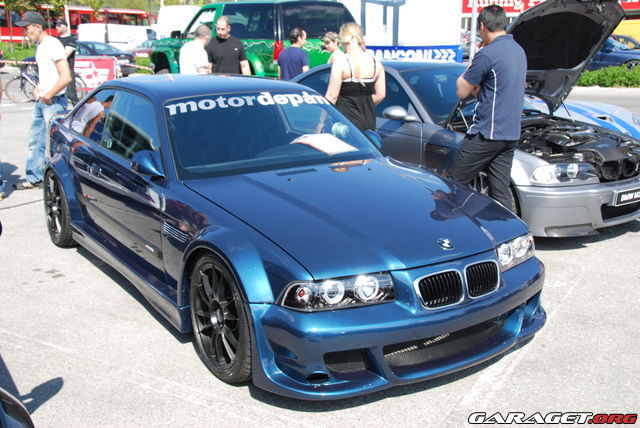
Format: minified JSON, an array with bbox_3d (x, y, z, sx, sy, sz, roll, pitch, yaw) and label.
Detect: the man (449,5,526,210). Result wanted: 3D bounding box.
[{"bbox_3d":[1.156,-0.495,4.995,0.460,1.830,0.480,11,17,36],"label":"man"}]

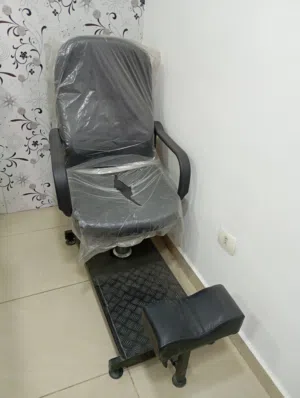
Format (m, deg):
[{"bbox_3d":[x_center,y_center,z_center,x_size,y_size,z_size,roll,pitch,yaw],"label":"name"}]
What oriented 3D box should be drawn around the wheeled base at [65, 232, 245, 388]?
[{"bbox_3d":[-0.045,0.311,1.478,0.503,0.428,0.996,-10,36,-21],"label":"wheeled base"}]

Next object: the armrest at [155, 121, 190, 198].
[{"bbox_3d":[0.101,-0.196,1.601,0.060,0.258,0.420,-7,35,-18],"label":"armrest"}]

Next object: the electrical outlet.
[{"bbox_3d":[0.322,0.178,1.355,0.012,0.086,0.113,-10,36,-21],"label":"electrical outlet"}]

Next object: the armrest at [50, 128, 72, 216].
[{"bbox_3d":[-0.401,-0.131,1.431,0.060,0.258,0.420,-7,35,-18],"label":"armrest"}]

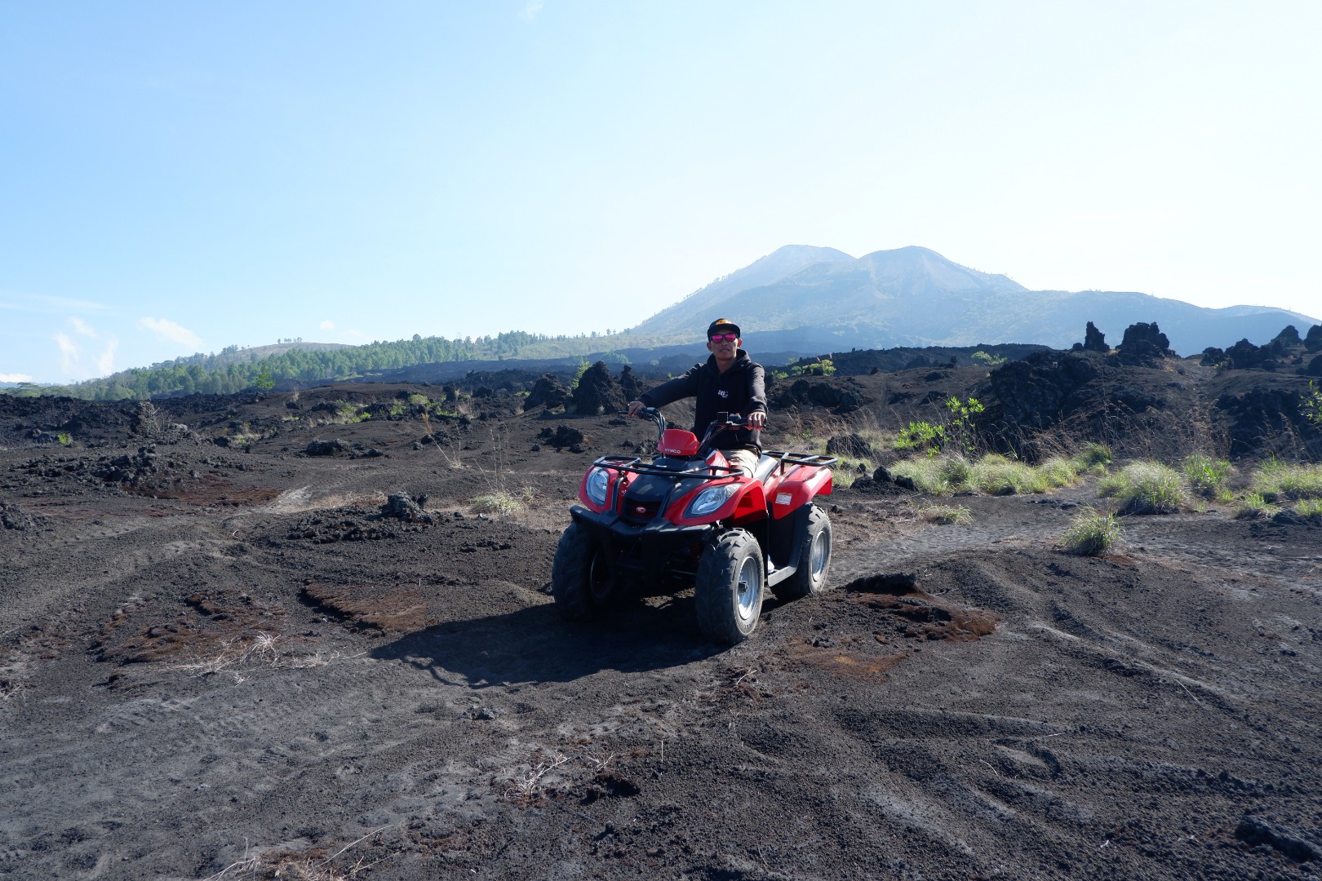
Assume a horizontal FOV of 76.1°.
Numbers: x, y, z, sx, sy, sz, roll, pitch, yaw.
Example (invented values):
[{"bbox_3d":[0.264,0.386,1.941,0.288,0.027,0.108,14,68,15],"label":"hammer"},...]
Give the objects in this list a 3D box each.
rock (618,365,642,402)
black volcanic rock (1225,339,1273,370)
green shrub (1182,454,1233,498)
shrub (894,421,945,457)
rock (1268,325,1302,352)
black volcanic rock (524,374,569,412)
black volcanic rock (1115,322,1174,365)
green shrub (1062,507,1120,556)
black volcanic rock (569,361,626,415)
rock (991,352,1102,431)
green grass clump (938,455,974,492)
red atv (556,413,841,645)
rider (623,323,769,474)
[{"bbox_3d":[-1.027,-1.867,28.000,0.800,1.250,0.800,1,3,0],"label":"rock"},{"bbox_3d":[17.744,-2.605,25.500,1.390,0.940,1.110,2,3,35],"label":"black volcanic rock"},{"bbox_3d":[6.275,0.409,9.700,0.550,0.490,0.500,2,3,33],"label":"green shrub"},{"bbox_3d":[3.547,-0.021,11.600,0.660,0.530,0.560,1,3,17],"label":"shrub"},{"bbox_3d":[22.898,-3.736,31.000,1.190,1.040,1.010,2,4,36],"label":"rock"},{"bbox_3d":[-3.462,-1.419,25.500,1.320,1.140,1.150,1,3,0],"label":"black volcanic rock"},{"bbox_3d":[14.308,-2.875,25.000,1.600,1.250,1.300,2,3,30],"label":"black volcanic rock"},{"bbox_3d":[3.515,0.739,6.900,0.440,0.380,0.420,2,3,27],"label":"green shrub"},{"bbox_3d":[-1.813,-1.514,24.500,1.540,1.540,1.310,0,3,-4],"label":"black volcanic rock"},{"bbox_3d":[8.189,-1.046,18.000,2.200,1.700,1.700,2,3,24],"label":"rock"},{"bbox_3d":[3.561,0.399,10.200,0.430,0.440,0.410,1,3,19],"label":"green grass clump"},{"bbox_3d":[0.235,0.360,4.460,0.970,1.070,1.770,3,3,24],"label":"red atv"},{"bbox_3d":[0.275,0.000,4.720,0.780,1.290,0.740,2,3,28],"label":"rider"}]

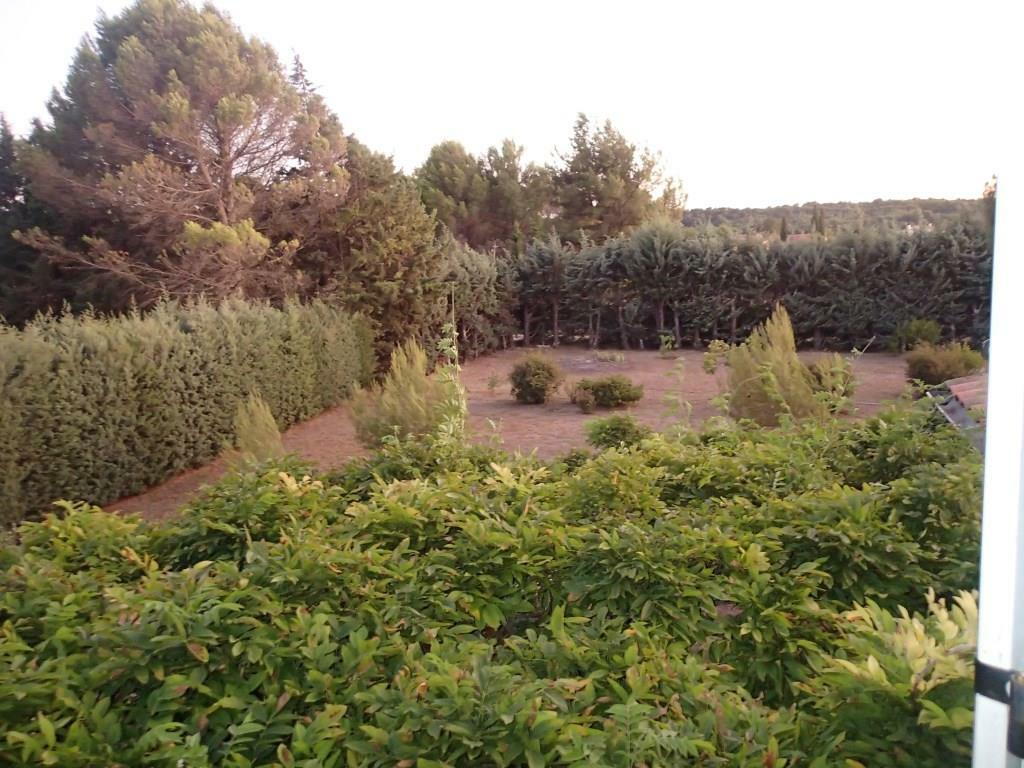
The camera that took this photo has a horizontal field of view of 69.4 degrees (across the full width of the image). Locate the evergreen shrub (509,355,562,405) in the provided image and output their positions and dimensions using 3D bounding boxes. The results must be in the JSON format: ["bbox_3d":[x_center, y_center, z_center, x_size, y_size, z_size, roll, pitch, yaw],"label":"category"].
[{"bbox_3d":[0.636,-0.161,20.602,1.480,1.330,1.400,0,9,2],"label":"evergreen shrub"}]

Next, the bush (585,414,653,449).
[{"bbox_3d":[2.217,0.986,15.288,1.390,0.720,1.320,1,9,8],"label":"bush"}]

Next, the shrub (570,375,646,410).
[{"bbox_3d":[2.568,0.173,19.846,1.990,0.870,1.490,1,9,7],"label":"shrub"}]

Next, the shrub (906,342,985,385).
[{"bbox_3d":[13.423,-0.640,22.770,2.200,1.280,1.850,5,11,30],"label":"shrub"}]

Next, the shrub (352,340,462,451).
[{"bbox_3d":[-2.415,0.182,15.864,2.190,2.240,1.860,-2,9,-9],"label":"shrub"}]

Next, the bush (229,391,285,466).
[{"bbox_3d":[-4.985,0.860,14.328,1.020,1.450,0.950,-4,10,-19],"label":"bush"}]

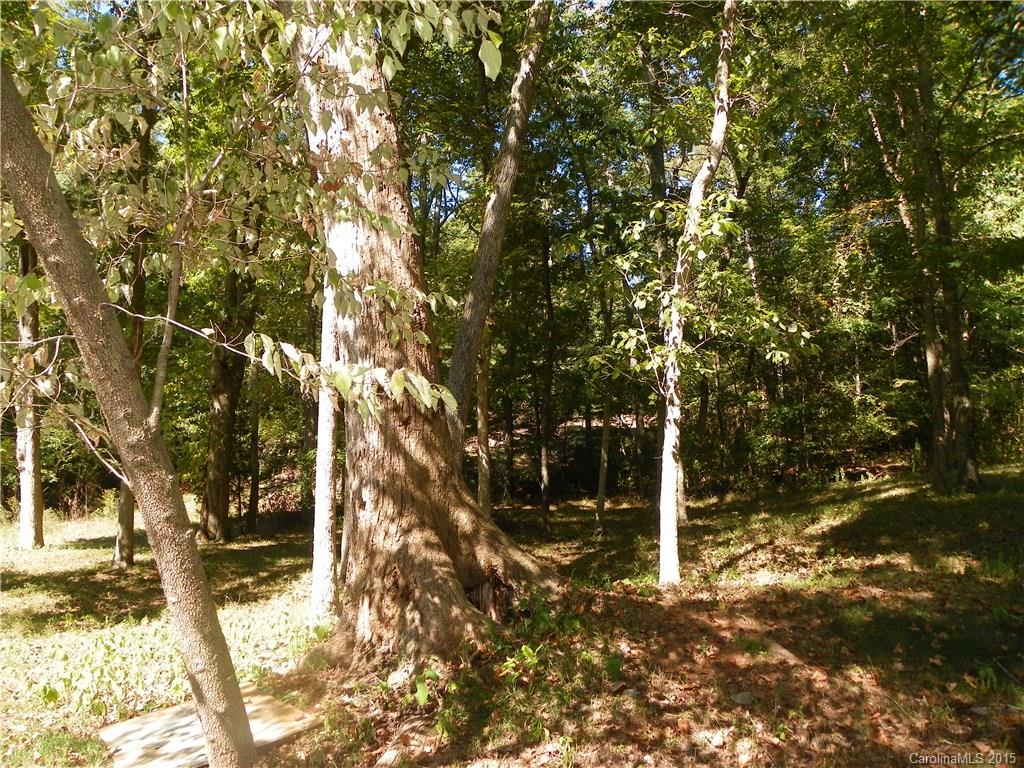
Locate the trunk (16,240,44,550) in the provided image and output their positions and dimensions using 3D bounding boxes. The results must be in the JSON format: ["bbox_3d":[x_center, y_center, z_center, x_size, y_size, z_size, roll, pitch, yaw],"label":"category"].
[{"bbox_3d":[-5.259,0.126,8.400,0.290,3.386,0.270,0,-1,0],"label":"trunk"}]

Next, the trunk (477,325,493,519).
[{"bbox_3d":[-0.375,0.512,10.500,0.200,2.649,0.200,0,-1,0],"label":"trunk"}]

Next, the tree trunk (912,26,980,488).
[{"bbox_3d":[6.651,-1.910,11.800,0.950,7.088,0.650,0,-1,0],"label":"tree trunk"}]

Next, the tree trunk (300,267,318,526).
[{"bbox_3d":[-2.686,0.126,10.200,0.230,3.475,0.220,0,-1,0],"label":"tree trunk"}]

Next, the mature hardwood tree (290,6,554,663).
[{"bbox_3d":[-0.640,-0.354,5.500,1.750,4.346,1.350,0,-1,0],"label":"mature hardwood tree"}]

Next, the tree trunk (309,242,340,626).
[{"bbox_3d":[-1.316,0.355,5.400,0.210,2.696,0.200,0,-1,0],"label":"tree trunk"}]

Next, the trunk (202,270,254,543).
[{"bbox_3d":[-3.318,0.263,9.000,0.570,3.183,0.480,0,-1,0],"label":"trunk"}]

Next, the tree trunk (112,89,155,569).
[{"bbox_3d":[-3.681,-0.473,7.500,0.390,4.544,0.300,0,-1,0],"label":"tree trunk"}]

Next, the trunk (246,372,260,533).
[{"bbox_3d":[-3.294,0.873,9.800,0.170,2.039,0.160,0,-1,0],"label":"trunk"}]

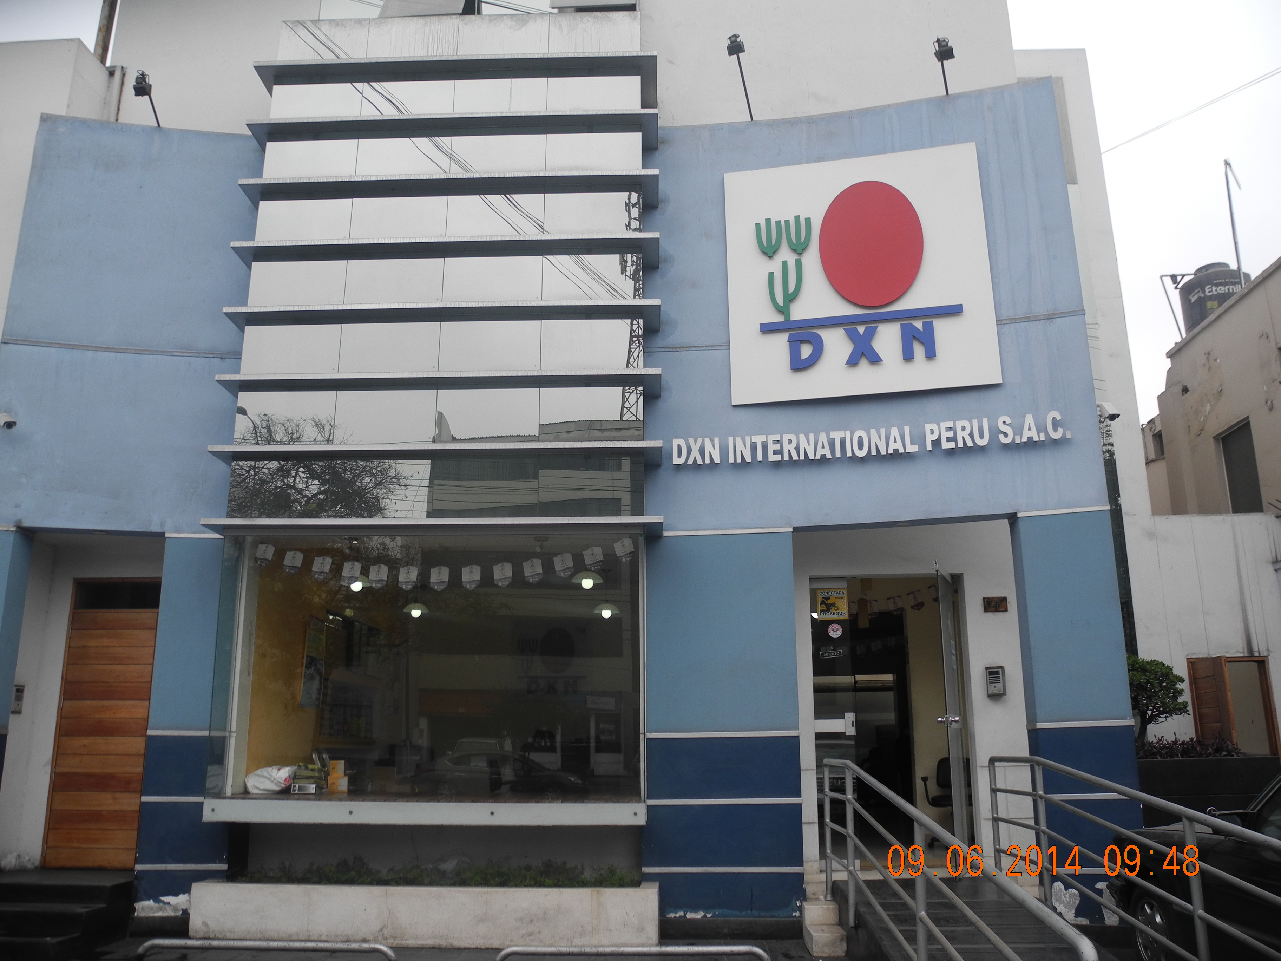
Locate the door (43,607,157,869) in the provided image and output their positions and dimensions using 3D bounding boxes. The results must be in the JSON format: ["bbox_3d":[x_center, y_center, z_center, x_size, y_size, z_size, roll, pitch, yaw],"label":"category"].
[{"bbox_3d":[-4.492,2.145,8.679,0.830,2.145,0.080,0,-15,1],"label":"door"}]

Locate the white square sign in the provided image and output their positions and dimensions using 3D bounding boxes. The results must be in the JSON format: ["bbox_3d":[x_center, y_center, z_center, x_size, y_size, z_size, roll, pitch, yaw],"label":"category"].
[{"bbox_3d":[1.796,-1.726,8.633,2.138,2.138,0.090,-4,-15,14],"label":"white square sign"}]

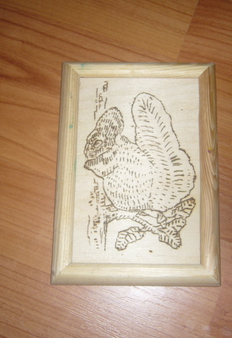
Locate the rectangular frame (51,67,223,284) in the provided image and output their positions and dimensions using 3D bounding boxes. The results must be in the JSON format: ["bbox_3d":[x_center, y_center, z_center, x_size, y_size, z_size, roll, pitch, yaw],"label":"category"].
[{"bbox_3d":[0.018,0.000,0.388,0.136,0.016,0.193,1,78,2],"label":"rectangular frame"}]

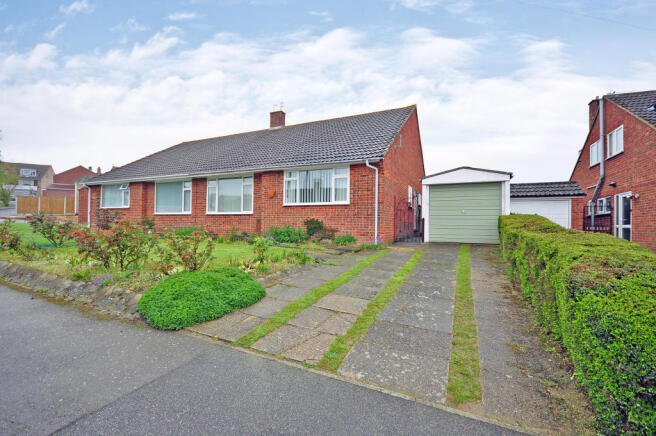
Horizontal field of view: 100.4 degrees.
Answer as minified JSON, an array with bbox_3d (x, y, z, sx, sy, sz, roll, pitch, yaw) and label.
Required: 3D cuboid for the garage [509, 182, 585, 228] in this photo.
[{"bbox_3d":[9.681,-0.145,13.535,2.950,2.790,5.400,1,1,25],"label":"garage"}]

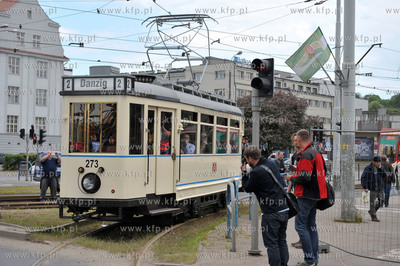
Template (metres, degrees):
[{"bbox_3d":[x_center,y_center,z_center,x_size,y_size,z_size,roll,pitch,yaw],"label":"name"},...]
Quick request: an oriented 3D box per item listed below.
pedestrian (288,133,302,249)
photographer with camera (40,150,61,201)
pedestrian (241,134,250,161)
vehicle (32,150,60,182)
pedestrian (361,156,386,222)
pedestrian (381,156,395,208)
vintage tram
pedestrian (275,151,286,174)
[{"bbox_3d":[1.510,0.880,10.500,0.520,1.750,0.400,0,-2,34],"label":"pedestrian"},{"bbox_3d":[-5.119,1.474,23.600,0.680,1.750,0.480,1,-1,-6],"label":"photographer with camera"},{"bbox_3d":[1.444,0.990,21.700,0.520,1.760,0.380,1,-1,9],"label":"pedestrian"},{"bbox_3d":[-6.800,1.908,37.000,4.600,1.820,1.850,2,-2,-35],"label":"vehicle"},{"bbox_3d":[4.508,1.448,17.800,0.620,1.710,0.480,2,-2,-20],"label":"pedestrian"},{"bbox_3d":[6.019,1.557,22.000,0.500,1.680,0.420,1,-1,18],"label":"pedestrian"},{"bbox_3d":[-0.627,0.570,18.653,2.220,3.200,10.500,1,-1,17],"label":"vintage tram"},{"bbox_3d":[2.993,1.519,25.500,0.400,1.740,0.520,0,-2,44],"label":"pedestrian"}]

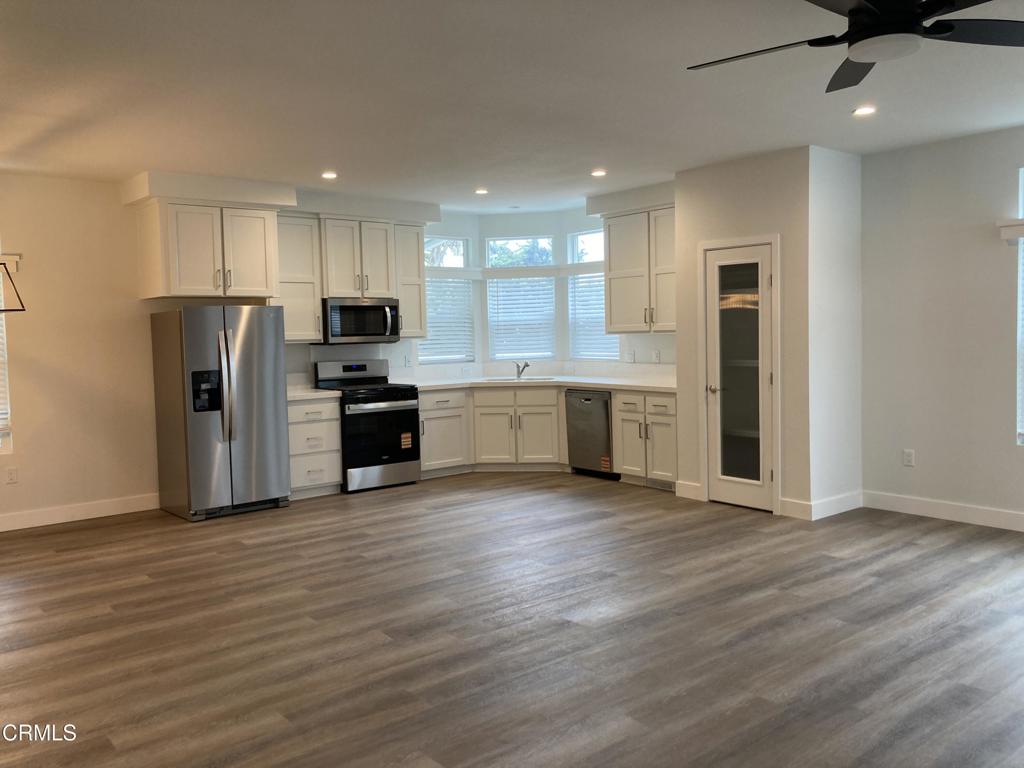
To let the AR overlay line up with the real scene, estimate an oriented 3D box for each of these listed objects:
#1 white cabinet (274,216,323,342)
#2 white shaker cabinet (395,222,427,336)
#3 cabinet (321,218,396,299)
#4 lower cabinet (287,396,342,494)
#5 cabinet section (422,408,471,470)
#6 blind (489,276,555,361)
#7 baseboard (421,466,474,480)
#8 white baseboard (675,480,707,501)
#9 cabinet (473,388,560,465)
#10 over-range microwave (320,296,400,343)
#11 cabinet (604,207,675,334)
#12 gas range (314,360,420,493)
[{"bbox_3d":[-2.035,-0.936,7.586,0.515,1.140,0.325,-4,4,-38],"label":"white cabinet"},{"bbox_3d":[-1.096,-1.013,8.317,0.320,1.115,0.340,-4,4,-38],"label":"white shaker cabinet"},{"bbox_3d":[-1.531,-1.167,7.914,0.792,0.721,0.355,-4,5,-39],"label":"cabinet"},{"bbox_3d":[-1.933,0.529,7.495,0.575,0.820,0.619,-4,5,-39],"label":"lower cabinet"},{"bbox_3d":[-0.841,0.526,8.316,0.600,0.590,0.540,-4,4,-39],"label":"cabinet section"},{"bbox_3d":[0.109,-0.733,9.111,0.720,0.895,0.055,-1,4,7],"label":"blind"},{"bbox_3d":[-0.657,0.877,8.320,0.670,0.100,0.017,-4,4,-38],"label":"baseboard"},{"bbox_3d":[1.477,0.893,6.901,0.016,0.126,0.310,-4,4,-38],"label":"white baseboard"},{"bbox_3d":[0.089,0.393,8.564,0.879,0.780,0.620,-1,4,8],"label":"cabinet"},{"bbox_3d":[-1.495,-0.602,7.972,0.760,0.413,0.410,-4,4,-38],"label":"over-range microwave"},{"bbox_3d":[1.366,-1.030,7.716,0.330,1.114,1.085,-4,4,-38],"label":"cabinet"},{"bbox_3d":[-1.379,0.374,7.921,0.765,1.190,0.675,-4,4,-38],"label":"gas range"}]

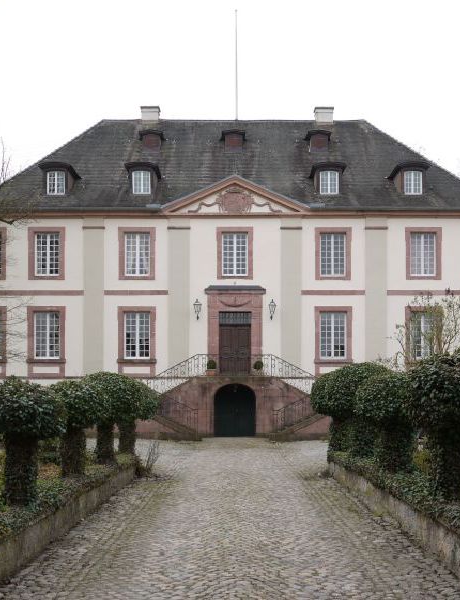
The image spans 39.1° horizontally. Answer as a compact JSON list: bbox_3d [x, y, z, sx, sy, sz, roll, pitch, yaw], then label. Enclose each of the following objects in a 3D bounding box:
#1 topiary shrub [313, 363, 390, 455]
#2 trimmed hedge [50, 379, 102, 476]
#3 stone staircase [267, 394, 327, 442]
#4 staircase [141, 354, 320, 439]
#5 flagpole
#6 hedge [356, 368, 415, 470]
[{"bbox_3d":[2.659,2.459,14.400,1.700,2.100,1.600,0,-3,0],"label":"topiary shrub"},{"bbox_3d":[-2.657,2.207,11.200,0.920,1.700,0.920,0,-3,0],"label":"trimmed hedge"},{"bbox_3d":[2.911,4.942,27.100,2.600,2.000,1.500,0,-3,0],"label":"stone staircase"},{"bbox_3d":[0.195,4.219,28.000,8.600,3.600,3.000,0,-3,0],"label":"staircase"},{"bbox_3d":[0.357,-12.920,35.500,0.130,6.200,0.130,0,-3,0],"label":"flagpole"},{"bbox_3d":[2.848,2.197,11.700,1.120,1.840,1.100,0,-3,0],"label":"hedge"}]

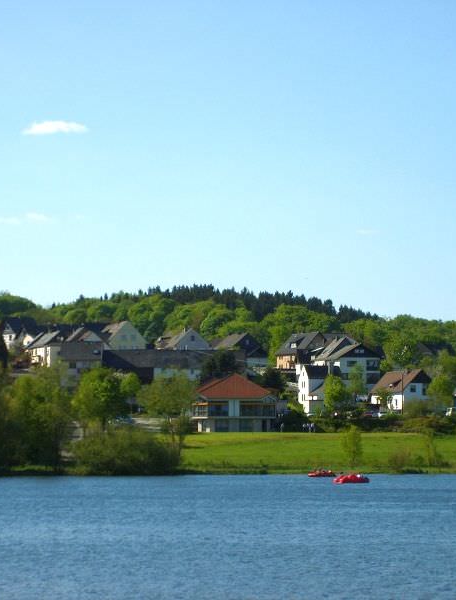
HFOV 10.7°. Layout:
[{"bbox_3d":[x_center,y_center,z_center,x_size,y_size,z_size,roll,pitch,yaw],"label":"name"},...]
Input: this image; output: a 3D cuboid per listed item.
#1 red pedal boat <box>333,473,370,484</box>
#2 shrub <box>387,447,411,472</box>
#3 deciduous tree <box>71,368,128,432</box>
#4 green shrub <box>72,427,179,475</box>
[{"bbox_3d":[13.390,19.370,263.000,3.750,1.150,1.650,1,-4,-15],"label":"red pedal boat"},{"bbox_3d":[25.020,23.270,354.000,3.800,3.800,3.500,0,-4,0],"label":"shrub"},{"bbox_3d":[-21.180,16.400,400.000,8.900,11.000,8.500,0,-4,0],"label":"deciduous tree"},{"bbox_3d":[-14.320,21.090,339.000,14.800,6.800,10.000,0,-4,0],"label":"green shrub"}]

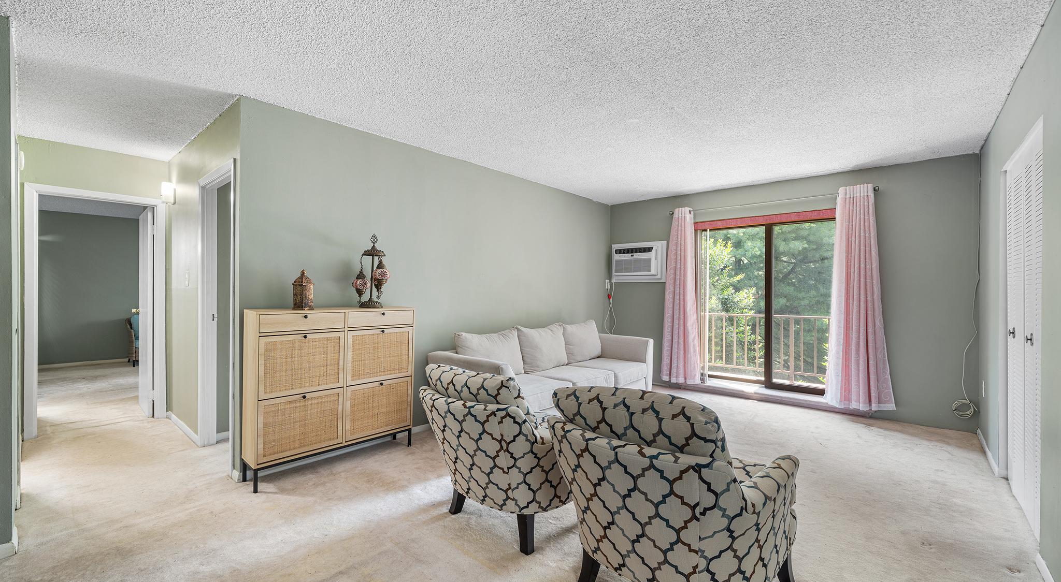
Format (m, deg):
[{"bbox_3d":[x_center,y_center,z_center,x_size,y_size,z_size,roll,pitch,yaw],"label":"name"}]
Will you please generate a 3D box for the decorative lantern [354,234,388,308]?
[{"bbox_3d":[-1.196,-0.137,3.125,0.200,0.530,0.240,0,0,43],"label":"decorative lantern"}]

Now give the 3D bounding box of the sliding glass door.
[{"bbox_3d":[2.673,0.155,4.648,1.650,1.920,0.100,0,0,39],"label":"sliding glass door"}]

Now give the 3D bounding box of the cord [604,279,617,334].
[{"bbox_3d":[1.133,0.238,5.748,0.130,0.780,0.130,0,0,39],"label":"cord"}]

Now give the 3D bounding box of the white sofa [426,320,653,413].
[{"bbox_3d":[0.260,0.788,4.170,0.850,0.860,2.410,0,0,43],"label":"white sofa"}]

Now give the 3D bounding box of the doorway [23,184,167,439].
[{"bbox_3d":[-3.788,0.169,3.636,0.130,2.080,0.860,0,0,43],"label":"doorway"}]

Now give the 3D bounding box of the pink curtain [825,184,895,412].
[{"bbox_3d":[3.206,0.070,4.027,0.520,2.200,0.120,0,0,39],"label":"pink curtain"}]

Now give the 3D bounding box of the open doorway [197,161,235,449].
[{"bbox_3d":[-2.234,0.176,3.005,0.820,2.070,0.130,0,0,39],"label":"open doorway"}]

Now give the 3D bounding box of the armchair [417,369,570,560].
[{"bbox_3d":[-0.052,0.809,2.279,0.760,0.810,0.770,0,0,39],"label":"armchair"}]

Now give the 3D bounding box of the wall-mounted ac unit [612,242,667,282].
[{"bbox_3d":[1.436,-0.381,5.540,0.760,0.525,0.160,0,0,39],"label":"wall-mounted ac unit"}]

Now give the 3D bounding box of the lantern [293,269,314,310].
[{"bbox_3d":[-1.525,-0.008,2.770,0.135,0.270,0.135,0,0,43],"label":"lantern"}]

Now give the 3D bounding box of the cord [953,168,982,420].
[{"bbox_3d":[3.810,0.035,3.607,0.180,2.200,0.060,0,0,39],"label":"cord"}]

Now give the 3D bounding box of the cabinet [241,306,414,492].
[{"bbox_3d":[-1.371,0.672,2.934,0.245,1.080,1.055,0,0,43],"label":"cabinet"}]

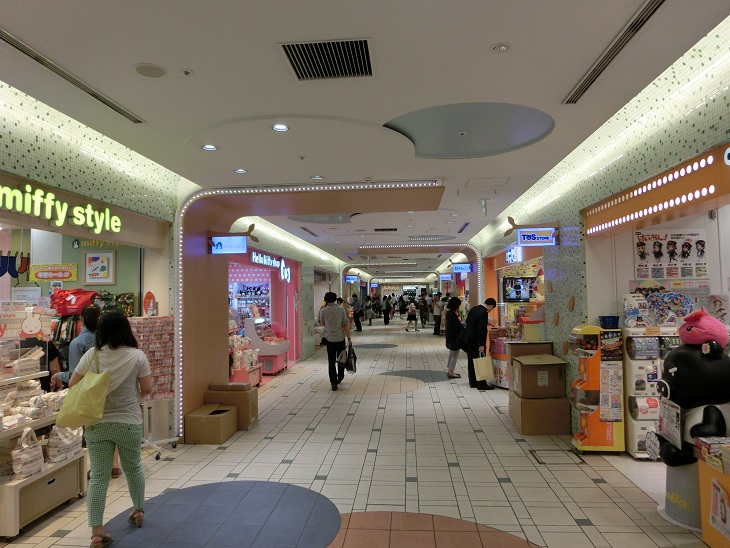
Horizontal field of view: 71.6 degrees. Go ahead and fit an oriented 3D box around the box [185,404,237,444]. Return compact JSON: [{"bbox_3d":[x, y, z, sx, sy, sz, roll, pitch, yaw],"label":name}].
[{"bbox_3d":[-1.748,1.731,5.857,0.415,0.305,0.590,-1,-2,5],"label":"box"}]

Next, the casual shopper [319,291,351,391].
[{"bbox_3d":[-0.531,1.179,9.015,0.550,1.680,0.420,-1,-2,5],"label":"casual shopper"}]

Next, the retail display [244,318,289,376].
[{"bbox_3d":[-2.088,1.526,10.980,0.770,1.180,0.930,-1,-2,5],"label":"retail display"}]

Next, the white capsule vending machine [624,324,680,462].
[{"bbox_3d":[2.942,1.167,5.114,0.560,1.270,0.370,-1,-2,5],"label":"white capsule vending machine"}]

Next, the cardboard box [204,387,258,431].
[{"bbox_3d":[-1.675,1.691,6.381,0.550,0.476,0.380,-1,-2,5],"label":"cardboard box"}]

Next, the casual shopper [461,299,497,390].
[{"bbox_3d":[1.984,1.188,8.707,0.540,1.550,0.480,-1,-2,-4],"label":"casual shopper"}]

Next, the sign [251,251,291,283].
[{"bbox_3d":[-1.845,-0.087,10.298,0.090,0.500,2.900,-1,-2,5],"label":"sign"}]

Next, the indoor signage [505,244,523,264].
[{"bbox_3d":[2.591,-0.321,8.808,0.100,0.270,0.780,-1,-2,5],"label":"indoor signage"}]

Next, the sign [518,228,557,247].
[{"bbox_3d":[2.150,-0.454,6.359,0.500,0.225,0.080,-1,-2,5],"label":"sign"}]

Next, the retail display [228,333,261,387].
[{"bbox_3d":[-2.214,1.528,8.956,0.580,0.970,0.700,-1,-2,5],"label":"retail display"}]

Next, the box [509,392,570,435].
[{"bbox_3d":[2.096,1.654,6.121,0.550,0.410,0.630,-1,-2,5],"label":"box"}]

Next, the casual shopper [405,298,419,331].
[{"bbox_3d":[2.043,1.742,21.756,0.480,1.450,0.480,-3,-3,42],"label":"casual shopper"}]

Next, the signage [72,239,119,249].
[{"bbox_3d":[-3.203,-0.363,6.053,0.610,0.115,0.030,-1,-2,5],"label":"signage"}]

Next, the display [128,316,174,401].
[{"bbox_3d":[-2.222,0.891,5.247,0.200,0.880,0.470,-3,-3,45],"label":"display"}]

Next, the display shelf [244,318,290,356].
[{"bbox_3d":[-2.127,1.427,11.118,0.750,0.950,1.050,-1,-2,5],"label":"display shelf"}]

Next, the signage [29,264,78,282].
[{"bbox_3d":[-3.770,-0.006,6.133,0.600,0.210,0.020,-1,-2,5],"label":"signage"}]

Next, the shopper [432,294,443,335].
[{"bbox_3d":[2.926,1.611,20.377,0.380,1.700,0.480,0,-3,-25],"label":"shopper"}]

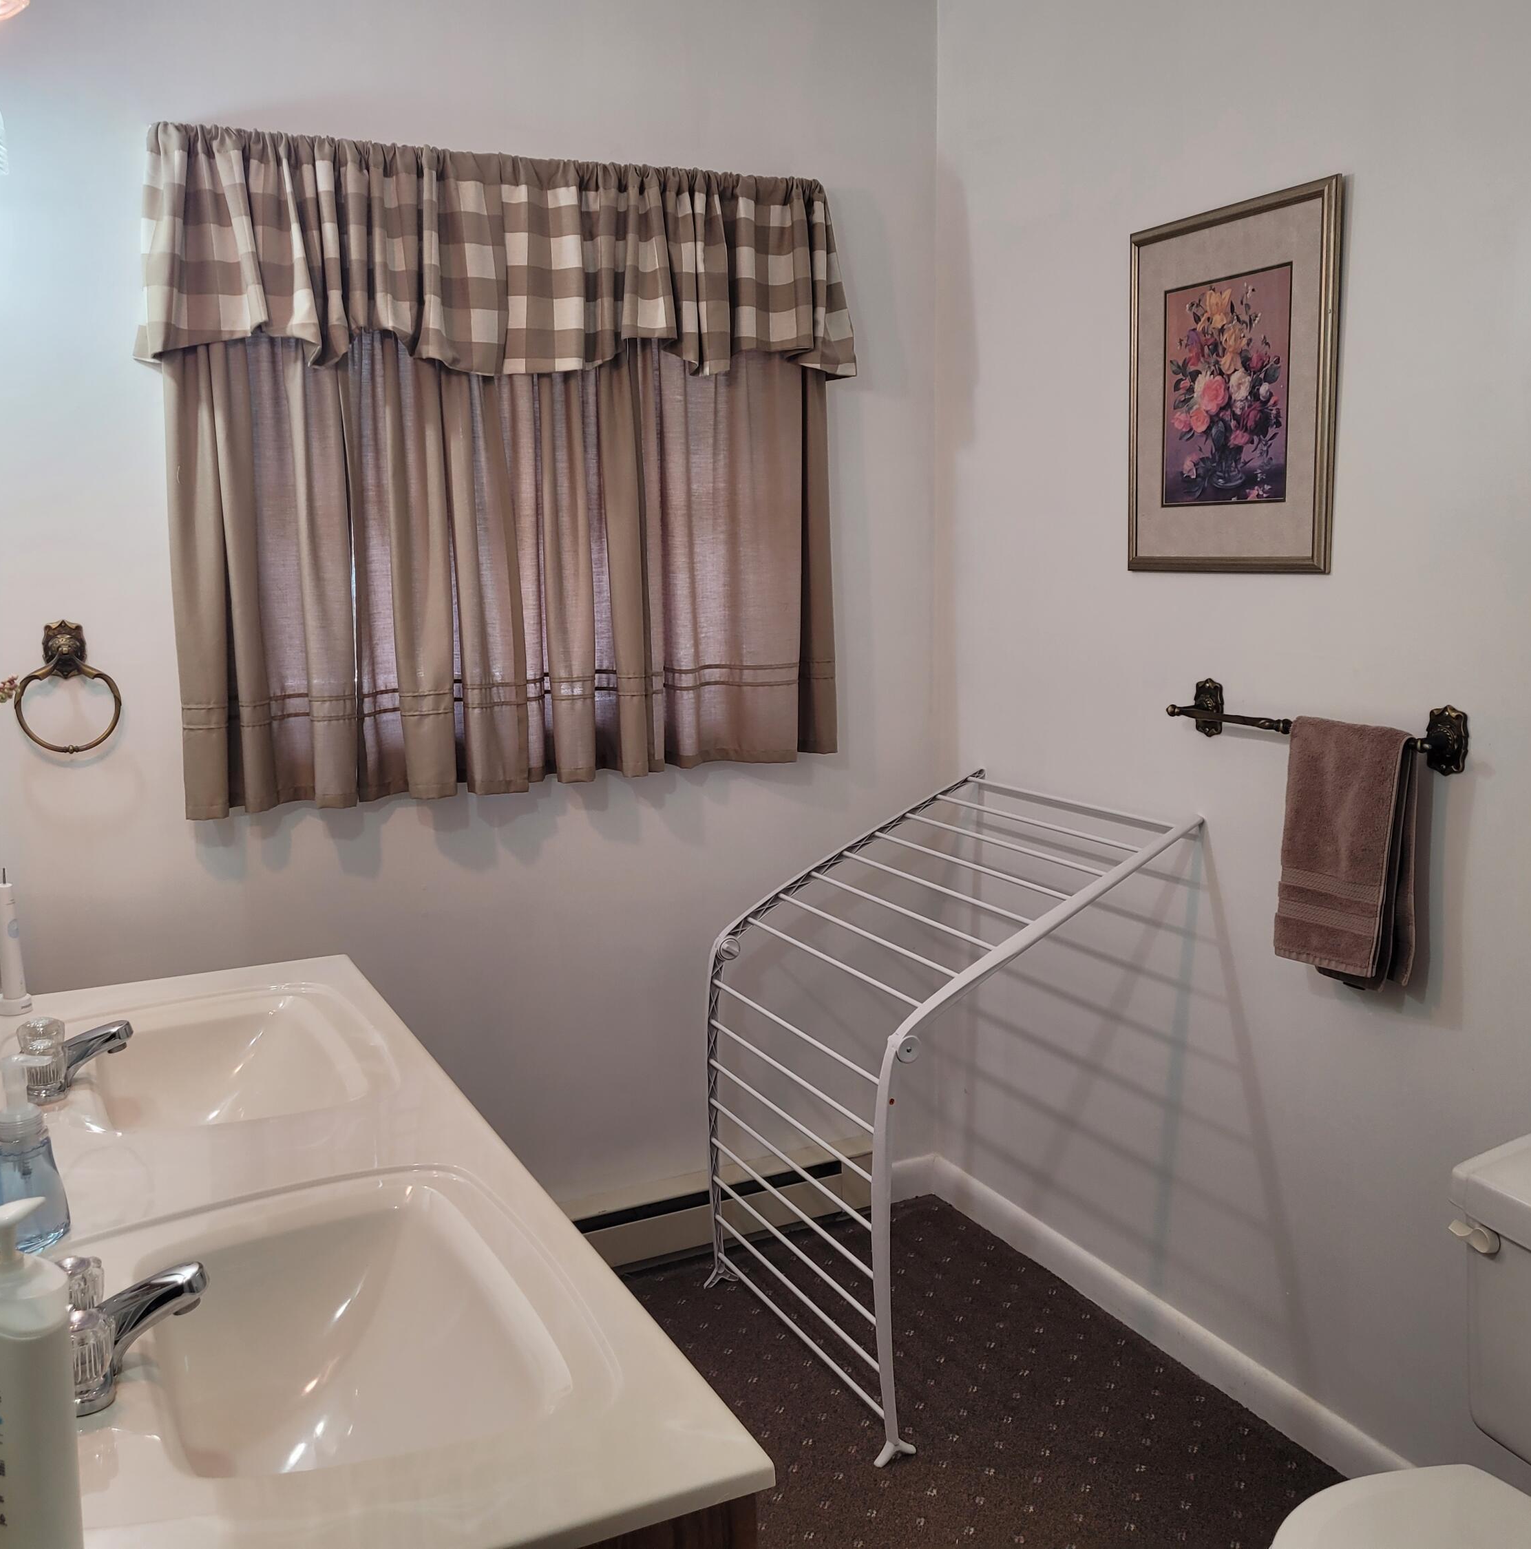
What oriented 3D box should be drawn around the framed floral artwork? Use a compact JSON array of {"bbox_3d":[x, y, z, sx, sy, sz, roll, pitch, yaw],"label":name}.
[{"bbox_3d":[0.696,-0.577,2.347,0.024,0.540,0.430,-5,10,-25],"label":"framed floral artwork"}]

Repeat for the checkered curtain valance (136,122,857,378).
[{"bbox_3d":[-0.415,-0.875,2.676,1.277,0.373,0.105,-5,10,-25],"label":"checkered curtain valance"}]

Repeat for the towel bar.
[{"bbox_3d":[0.771,-0.074,2.233,0.072,0.095,0.524,-5,10,-25],"label":"towel bar"}]

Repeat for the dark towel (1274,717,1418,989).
[{"bbox_3d":[0.800,0.106,2.140,0.086,0.361,0.208,-5,10,-25],"label":"dark towel"}]

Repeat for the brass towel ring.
[{"bbox_3d":[-1.116,-0.139,2.480,0.156,0.215,0.056,-5,10,-25],"label":"brass towel ring"}]

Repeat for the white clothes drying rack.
[{"bbox_3d":[0.290,0.527,2.730,0.620,0.957,0.700,-5,10,-25],"label":"white clothes drying rack"}]

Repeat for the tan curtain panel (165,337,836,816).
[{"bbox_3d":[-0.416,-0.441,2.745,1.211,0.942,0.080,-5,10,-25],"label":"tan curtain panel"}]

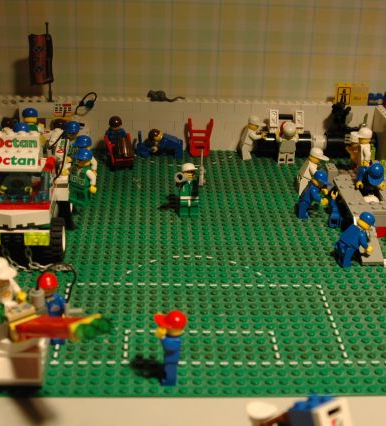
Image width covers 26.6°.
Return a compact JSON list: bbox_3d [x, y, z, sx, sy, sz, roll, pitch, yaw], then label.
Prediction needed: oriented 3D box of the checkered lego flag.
[{"bbox_3d":[-0.137,-0.136,0.737,0.021,0.071,0.007,1,25,-3],"label":"checkered lego flag"}]

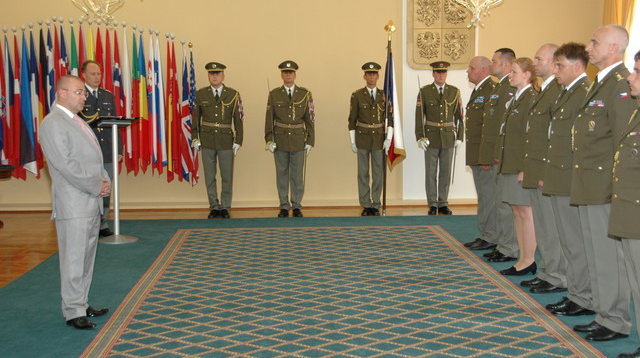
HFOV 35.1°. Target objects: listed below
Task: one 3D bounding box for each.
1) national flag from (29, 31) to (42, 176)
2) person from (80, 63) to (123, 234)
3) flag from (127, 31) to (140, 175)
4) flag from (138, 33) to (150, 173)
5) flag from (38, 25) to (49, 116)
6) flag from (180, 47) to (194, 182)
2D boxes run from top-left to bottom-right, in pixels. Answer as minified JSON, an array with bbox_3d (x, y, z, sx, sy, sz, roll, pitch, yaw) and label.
[{"bbox_3d":[-3.631,-0.973,12.947,0.200,1.912,0.220,-1,4,-2],"label":"national flag"},{"bbox_3d":[-2.341,-0.317,10.828,0.530,1.887,0.350,-3,5,-26],"label":"person"},{"bbox_3d":[-2.338,-0.956,12.733,0.176,1.823,0.200,-1,5,-2],"label":"flag"},{"bbox_3d":[-2.204,-0.956,12.738,0.145,1.773,0.200,-1,5,-2],"label":"flag"},{"bbox_3d":[-3.460,-1.008,12.685,0.144,1.804,0.200,-1,5,-2],"label":"flag"},{"bbox_3d":[-1.724,-0.870,13.224,0.200,1.837,0.220,-1,4,-2],"label":"flag"}]

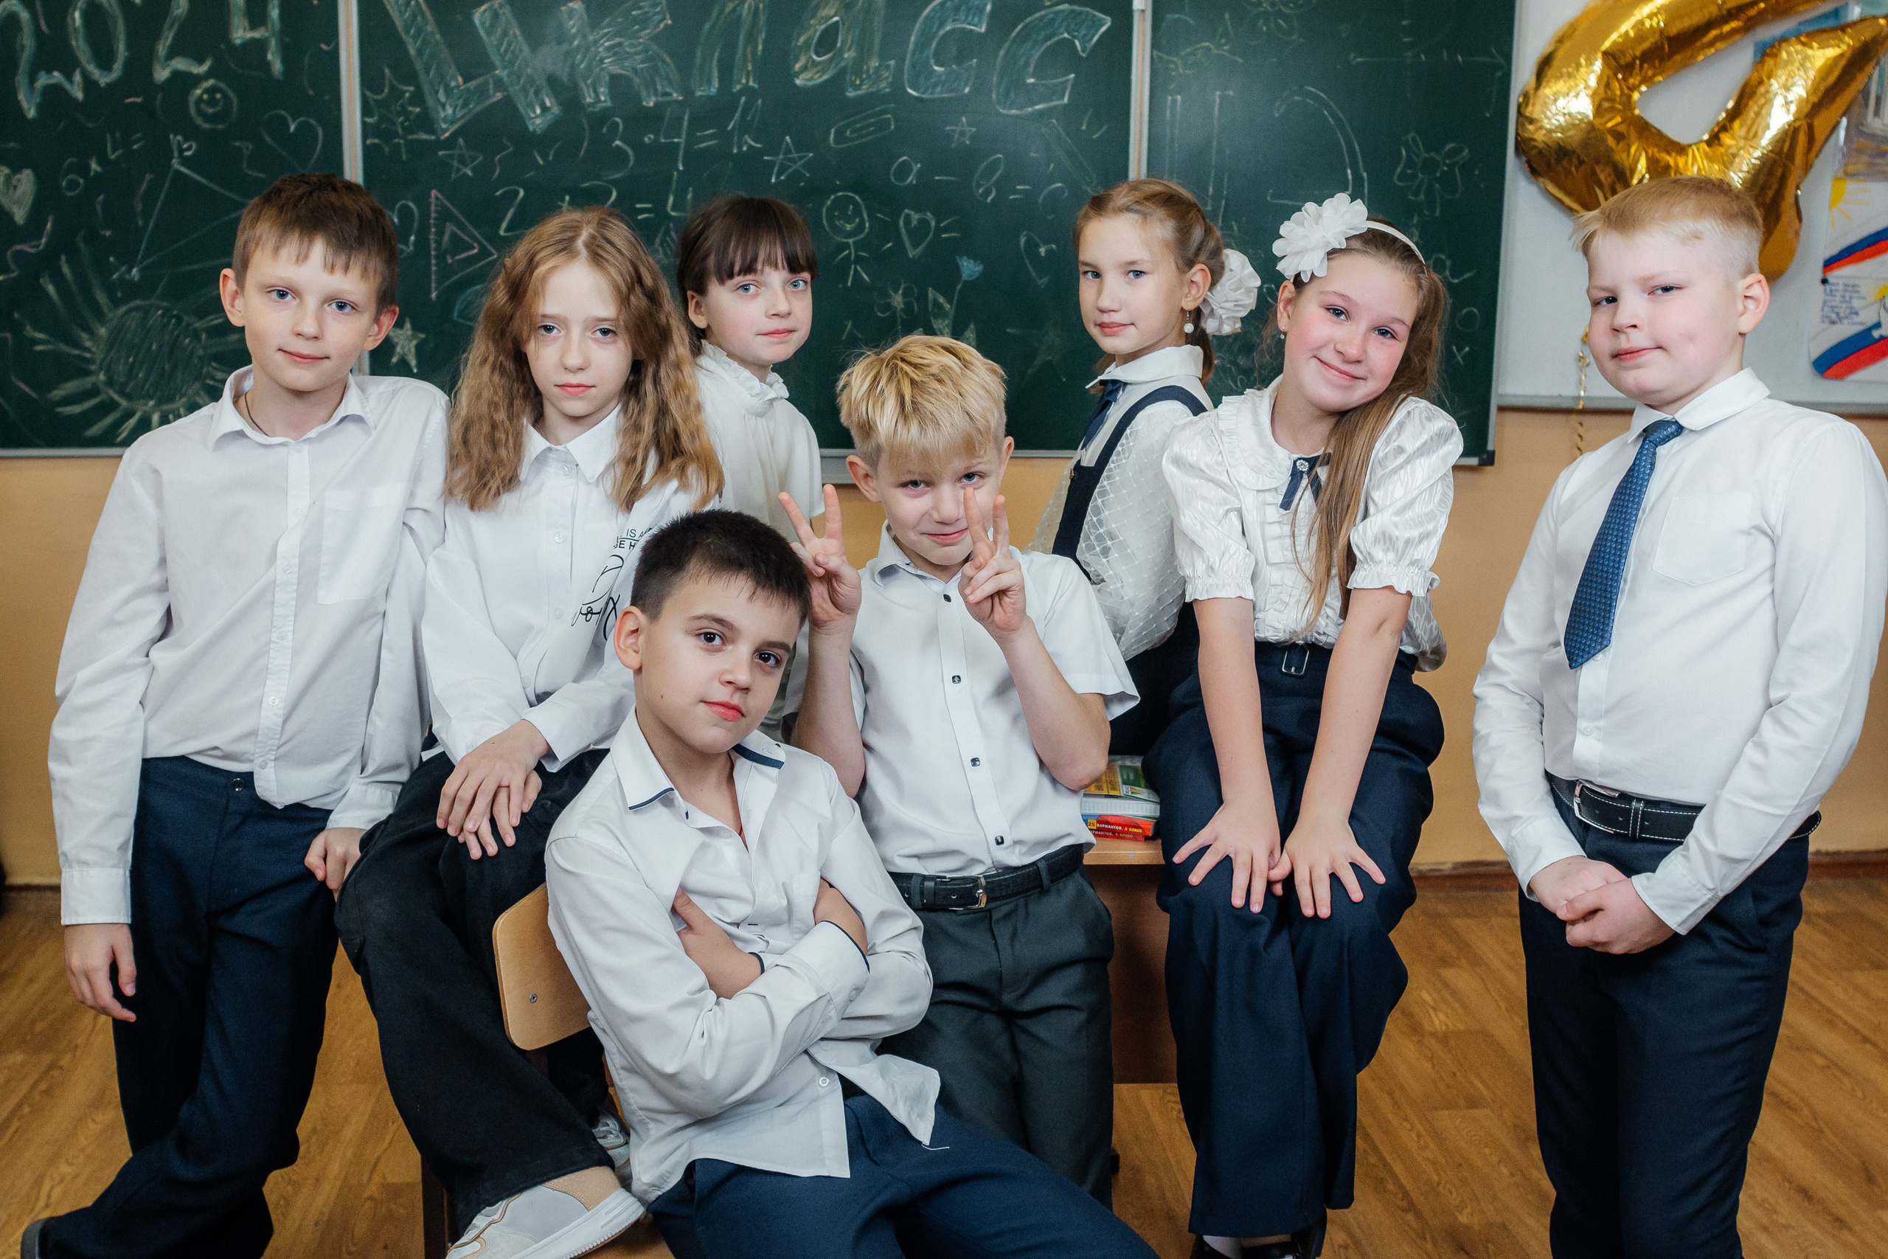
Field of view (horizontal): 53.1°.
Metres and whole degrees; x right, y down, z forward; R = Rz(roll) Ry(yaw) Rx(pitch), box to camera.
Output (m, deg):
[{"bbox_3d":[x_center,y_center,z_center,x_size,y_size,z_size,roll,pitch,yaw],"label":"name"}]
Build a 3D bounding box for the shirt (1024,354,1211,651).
[{"bbox_3d":[0.229,-0.153,2.312,0.230,0.400,0.290,-6,10,-38],"label":"shirt"}]

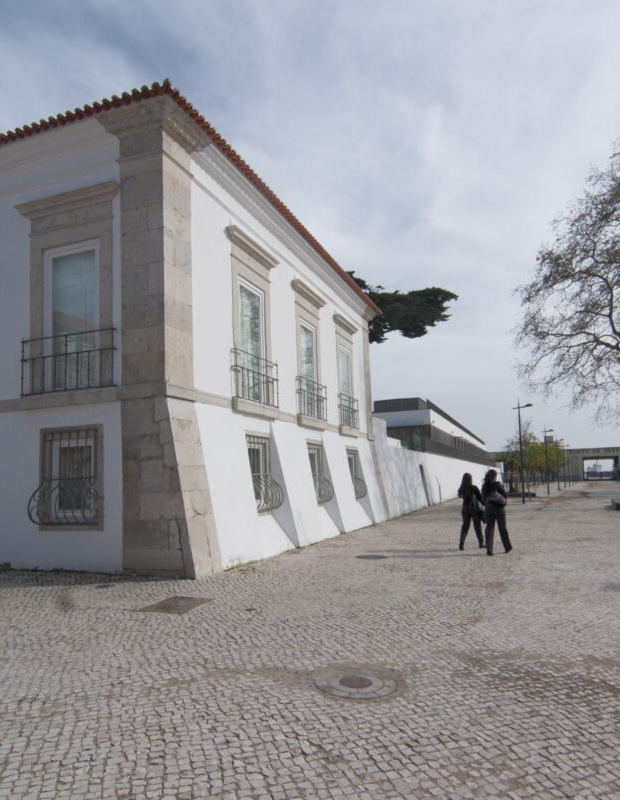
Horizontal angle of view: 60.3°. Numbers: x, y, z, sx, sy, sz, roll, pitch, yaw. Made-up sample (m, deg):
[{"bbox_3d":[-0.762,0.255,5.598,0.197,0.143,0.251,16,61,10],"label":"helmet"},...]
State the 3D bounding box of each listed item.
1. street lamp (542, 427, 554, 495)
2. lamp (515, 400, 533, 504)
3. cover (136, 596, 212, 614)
[{"bbox_3d":[20.200,5.200,45.300,1.030,5.800,0.270,-5,-8,21],"label":"street lamp"},{"bbox_3d":[12.100,2.950,30.300,1.080,5.900,0.270,-5,-8,21],"label":"lamp"},{"bbox_3d":[-1.680,2.600,6.730,0.630,0.050,0.850,-5,-8,21],"label":"cover"}]

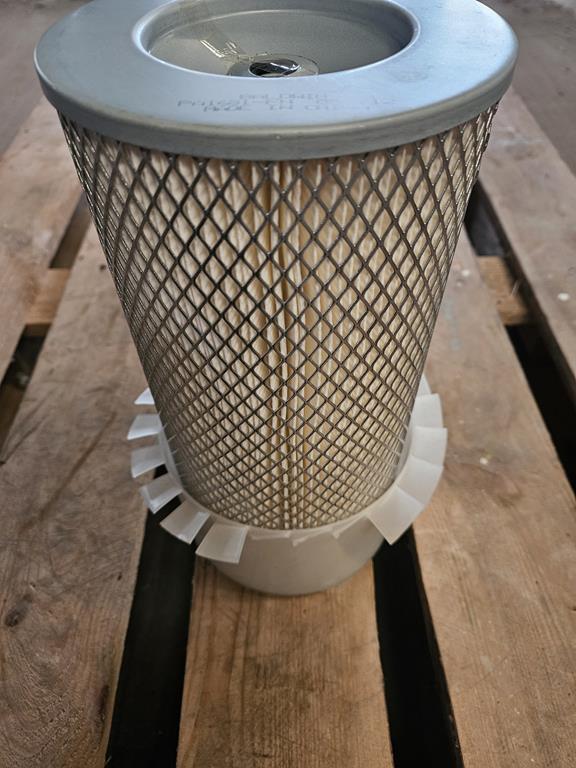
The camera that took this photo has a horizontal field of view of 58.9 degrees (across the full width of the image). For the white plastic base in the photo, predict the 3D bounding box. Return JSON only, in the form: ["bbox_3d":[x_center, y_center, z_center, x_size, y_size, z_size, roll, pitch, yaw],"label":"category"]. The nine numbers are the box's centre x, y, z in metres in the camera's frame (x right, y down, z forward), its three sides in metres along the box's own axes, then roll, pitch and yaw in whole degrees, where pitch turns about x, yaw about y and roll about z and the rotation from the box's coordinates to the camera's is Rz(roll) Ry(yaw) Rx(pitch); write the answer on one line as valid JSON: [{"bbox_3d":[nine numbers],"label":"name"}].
[{"bbox_3d":[0.000,0.039,0.286,0.157,0.086,0.157,0,51,1],"label":"white plastic base"}]

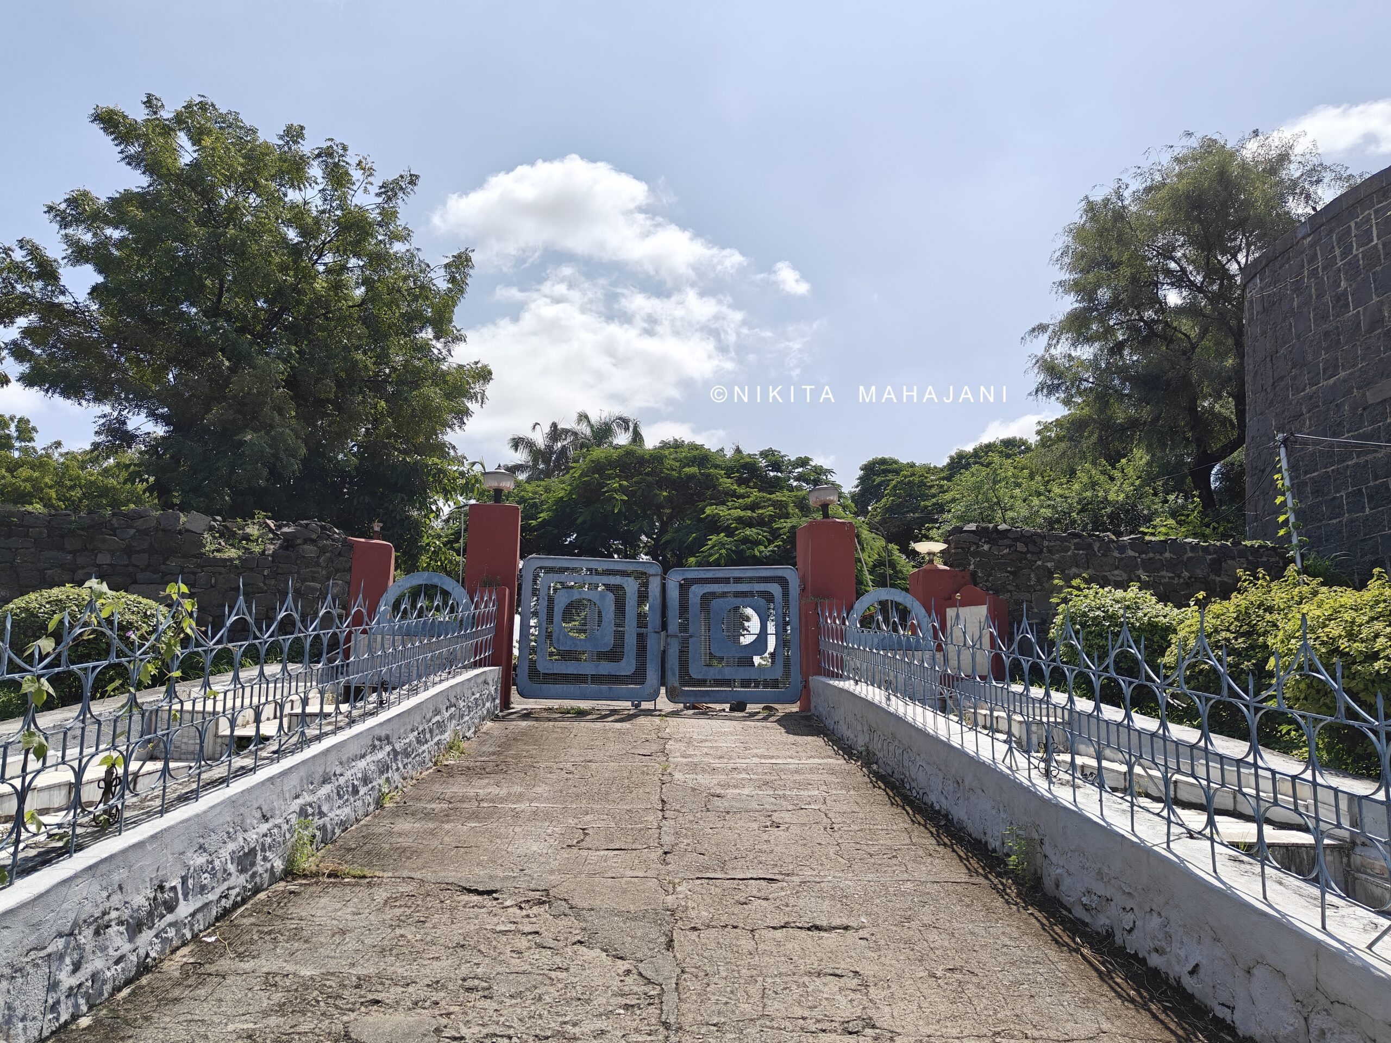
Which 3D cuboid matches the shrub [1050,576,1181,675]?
[{"bbox_3d":[4.323,1.199,9.900,1.320,1.180,1.300,2,-9,-7],"label":"shrub"}]

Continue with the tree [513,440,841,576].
[{"bbox_3d":[-0.557,1.024,23.000,7.800,6.000,7.200,2,-9,-7],"label":"tree"}]

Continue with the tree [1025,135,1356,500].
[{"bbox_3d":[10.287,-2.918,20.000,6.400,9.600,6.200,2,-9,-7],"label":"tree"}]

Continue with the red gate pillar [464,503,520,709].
[{"bbox_3d":[-2.602,1.107,12.436,0.620,2.573,0.680,2,-9,-7],"label":"red gate pillar"}]

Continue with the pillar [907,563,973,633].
[{"bbox_3d":[3.254,1.502,13.105,0.640,1.692,0.620,2,-9,-7],"label":"pillar"}]

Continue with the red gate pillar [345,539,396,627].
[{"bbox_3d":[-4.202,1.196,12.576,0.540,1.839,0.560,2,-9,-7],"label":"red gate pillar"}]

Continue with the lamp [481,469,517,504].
[{"bbox_3d":[-2.525,-0.468,12.400,0.400,0.500,0.400,2,-9,-11],"label":"lamp"}]

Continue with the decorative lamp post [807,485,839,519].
[{"bbox_3d":[1.751,-0.261,13.227,0.390,0.450,0.390,2,-9,-7],"label":"decorative lamp post"}]

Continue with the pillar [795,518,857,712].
[{"bbox_3d":[1.765,1.284,13.036,0.610,2.511,0.680,2,-9,-7],"label":"pillar"}]

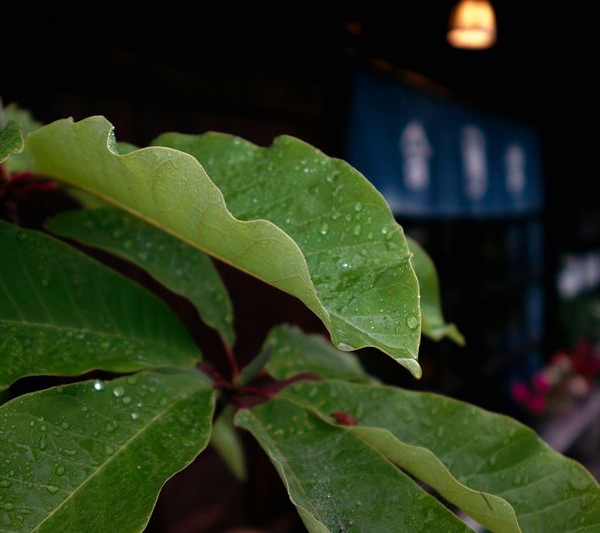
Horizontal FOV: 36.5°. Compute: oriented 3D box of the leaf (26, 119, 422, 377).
[{"bbox_3d":[-0.031,-0.038,0.523,0.281,0.074,0.107,26,14,25],"label":"leaf"}]

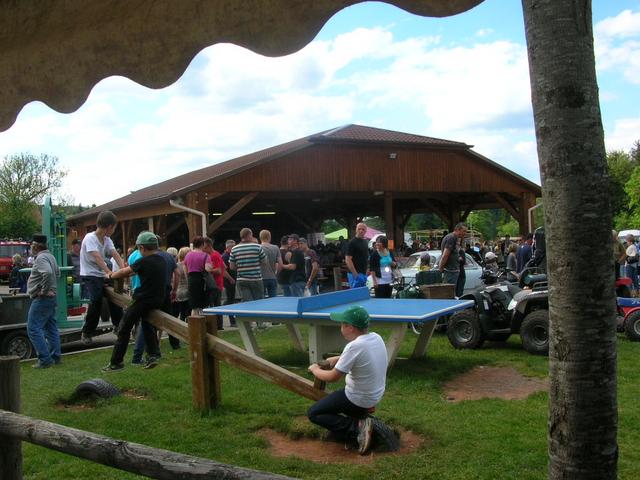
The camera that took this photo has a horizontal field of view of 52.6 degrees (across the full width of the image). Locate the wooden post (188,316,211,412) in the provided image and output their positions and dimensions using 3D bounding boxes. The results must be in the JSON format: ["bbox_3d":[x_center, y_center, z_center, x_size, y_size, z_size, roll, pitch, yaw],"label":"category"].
[{"bbox_3d":[-1.096,1.128,5.860,0.115,0.860,0.115,-2,0,34],"label":"wooden post"}]

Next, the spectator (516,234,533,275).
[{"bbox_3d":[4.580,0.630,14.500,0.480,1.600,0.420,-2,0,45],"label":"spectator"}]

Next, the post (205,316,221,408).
[{"bbox_3d":[-0.990,1.144,6.040,0.115,0.870,0.115,-2,0,34],"label":"post"}]

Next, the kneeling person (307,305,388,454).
[{"bbox_3d":[0.215,1.045,4.900,0.620,1.060,0.430,-2,0,31],"label":"kneeling person"}]

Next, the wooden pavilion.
[{"bbox_3d":[-2.800,-1.260,31.000,15.900,5.850,22.000,-2,0,-30],"label":"wooden pavilion"}]

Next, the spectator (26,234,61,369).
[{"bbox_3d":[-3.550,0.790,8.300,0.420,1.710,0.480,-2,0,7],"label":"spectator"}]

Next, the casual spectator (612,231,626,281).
[{"bbox_3d":[6.650,0.610,14.500,0.500,1.660,0.380,-2,0,18],"label":"casual spectator"}]

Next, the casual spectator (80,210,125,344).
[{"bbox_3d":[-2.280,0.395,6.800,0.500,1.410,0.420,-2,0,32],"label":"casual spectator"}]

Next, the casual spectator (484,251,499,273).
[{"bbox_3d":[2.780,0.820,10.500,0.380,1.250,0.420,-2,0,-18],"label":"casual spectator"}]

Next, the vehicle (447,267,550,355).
[{"bbox_3d":[2.680,0.955,9.100,1.800,1.100,1.050,-2,0,28],"label":"vehicle"}]

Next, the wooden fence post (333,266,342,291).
[{"bbox_3d":[0.420,1.090,15.500,0.200,0.820,0.200,-2,0,30],"label":"wooden fence post"}]

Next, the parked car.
[{"bbox_3d":[2.850,0.930,16.500,1.520,1.380,3.700,-2,0,44],"label":"parked car"}]

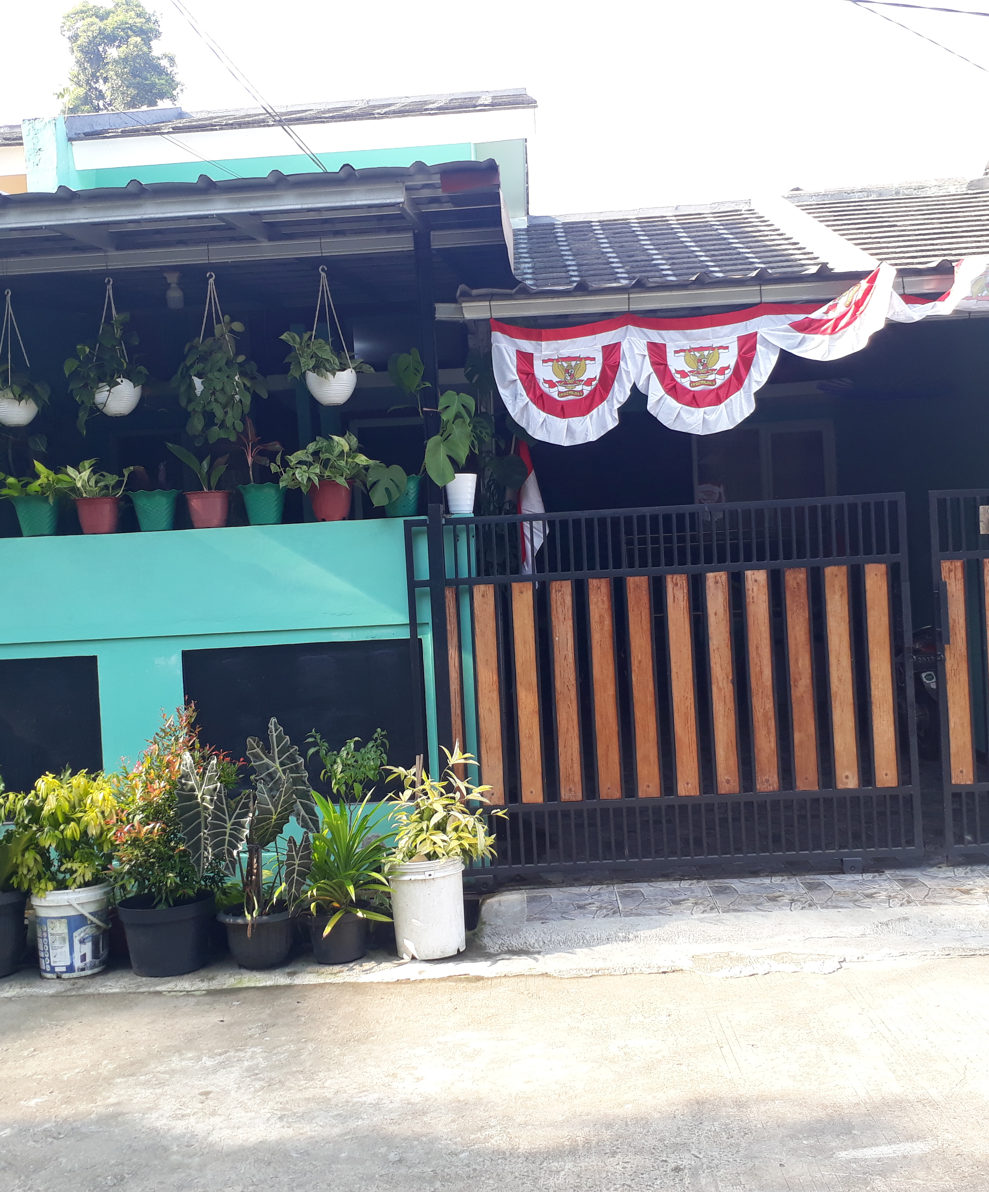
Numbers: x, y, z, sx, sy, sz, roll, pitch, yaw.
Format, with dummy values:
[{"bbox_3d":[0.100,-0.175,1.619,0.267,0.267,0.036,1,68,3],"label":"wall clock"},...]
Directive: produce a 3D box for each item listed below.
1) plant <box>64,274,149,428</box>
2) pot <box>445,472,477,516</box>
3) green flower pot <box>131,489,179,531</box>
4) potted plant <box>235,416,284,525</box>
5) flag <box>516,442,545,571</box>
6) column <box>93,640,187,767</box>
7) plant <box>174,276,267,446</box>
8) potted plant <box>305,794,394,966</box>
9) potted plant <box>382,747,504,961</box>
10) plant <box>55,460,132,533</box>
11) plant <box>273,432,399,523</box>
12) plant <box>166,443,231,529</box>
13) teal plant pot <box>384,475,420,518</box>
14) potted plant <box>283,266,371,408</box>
[{"bbox_3d":[-1.749,-1.081,5.590,0.349,0.655,0.340,-3,0,3],"label":"plant"},{"bbox_3d":[-0.147,-0.454,5.557,0.139,0.186,0.140,-3,0,0],"label":"pot"},{"bbox_3d":[-1.523,-0.382,5.560,0.228,0.184,0.225,-3,0,0],"label":"green flower pot"},{"bbox_3d":[-1.052,-0.549,5.540,0.216,0.472,0.220,-3,0,2],"label":"potted plant"},{"bbox_3d":[0.173,-0.418,5.870,0.140,0.672,0.150,-3,0,3],"label":"flag"},{"bbox_3d":[-1.573,0.590,5.654,0.390,0.753,0.150,-3,0,3],"label":"column"},{"bbox_3d":[-1.217,-1.051,5.523,0.387,0.752,0.360,-3,0,2],"label":"plant"},{"bbox_3d":[-0.593,1.126,4.982,0.332,0.637,0.360,-3,0,3],"label":"potted plant"},{"bbox_3d":[-0.206,1.018,4.964,0.461,0.798,0.440,-3,0,3],"label":"potted plant"},{"bbox_3d":[-1.802,-0.449,5.570,0.357,0.335,0.280,-3,0,2],"label":"plant"},{"bbox_3d":[-0.732,-0.534,5.629,0.534,0.384,0.420,-3,0,3],"label":"plant"},{"bbox_3d":[-1.326,-0.492,5.551,0.284,0.384,0.230,-3,0,2],"label":"plant"},{"bbox_3d":[-0.441,-0.446,5.617,0.220,0.200,0.220,-3,0,0],"label":"teal plant pot"},{"bbox_3d":[-0.756,-1.177,5.593,0.398,0.627,0.330,-3,0,3],"label":"potted plant"}]

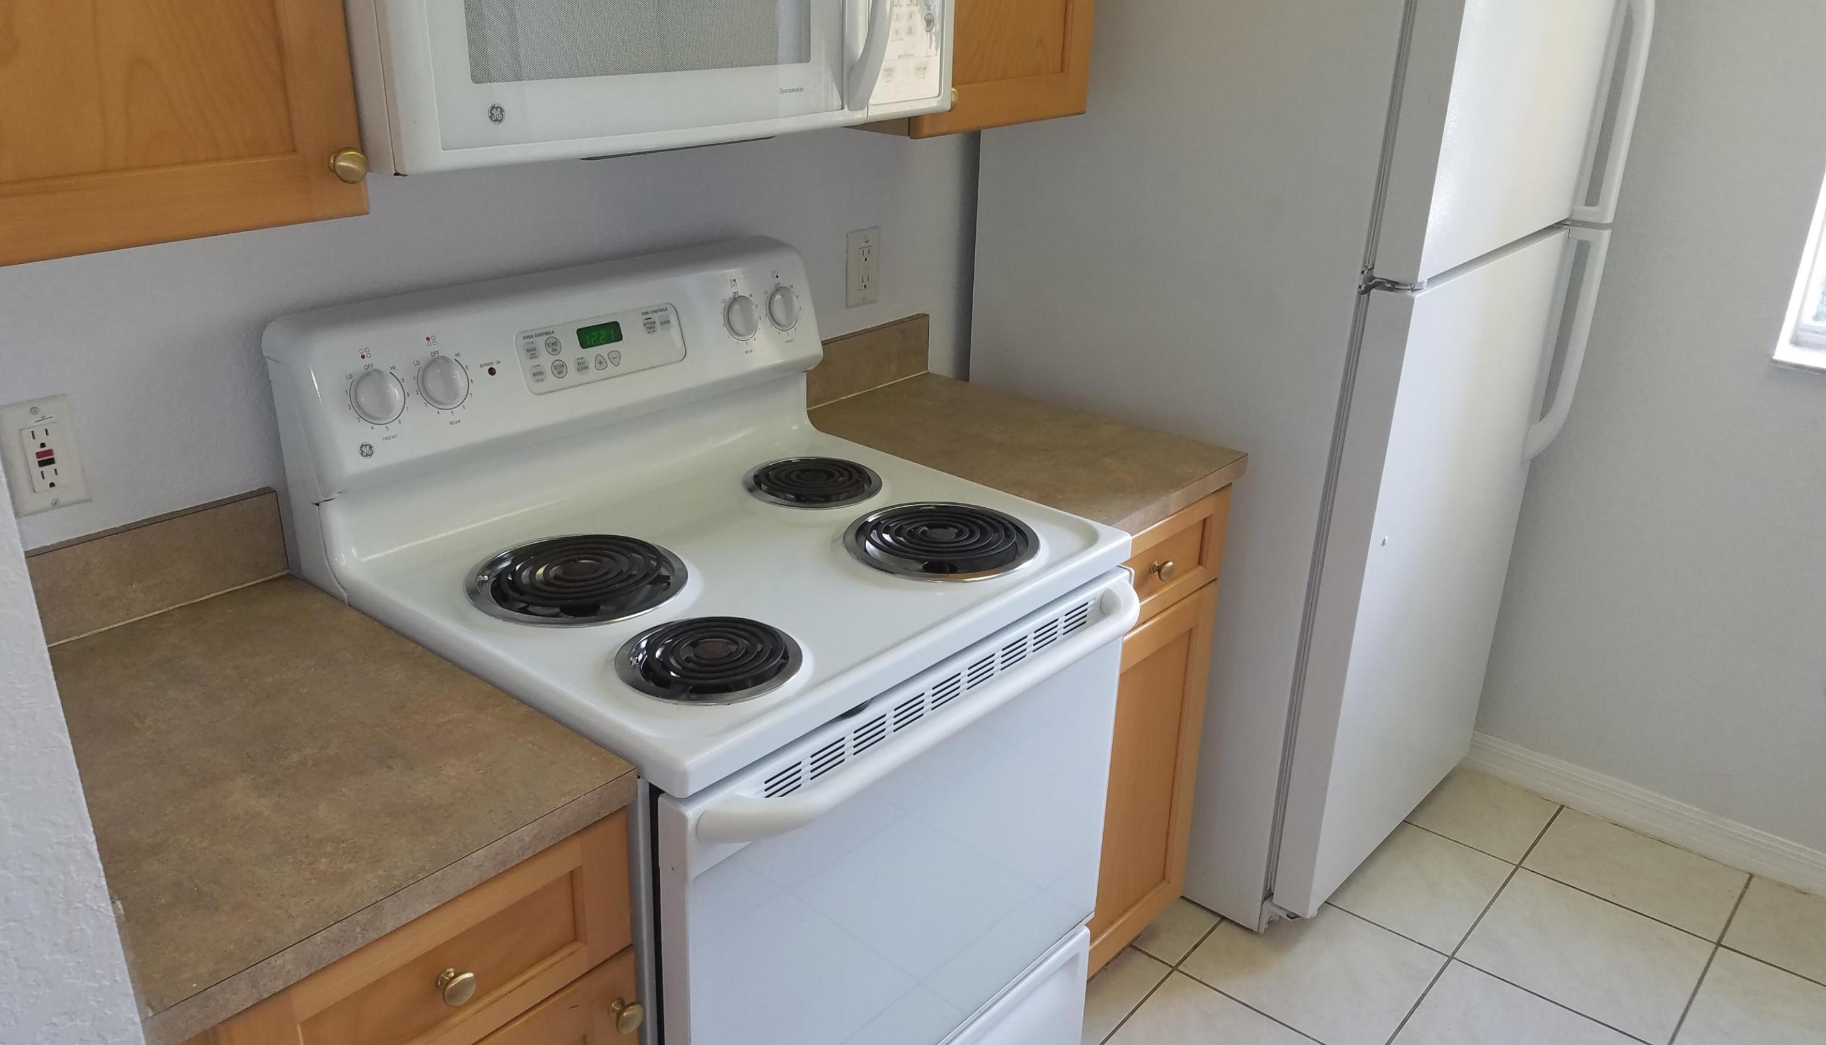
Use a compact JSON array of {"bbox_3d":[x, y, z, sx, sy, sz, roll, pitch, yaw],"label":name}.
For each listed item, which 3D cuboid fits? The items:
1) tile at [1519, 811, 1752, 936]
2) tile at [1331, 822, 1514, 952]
[{"bbox_3d":[1.367,0.666,2.609,0.335,0.010,0.275,19,28,36],"label":"tile"},{"bbox_3d":[0.908,0.662,2.587,0.335,0.010,0.335,19,28,36],"label":"tile"}]

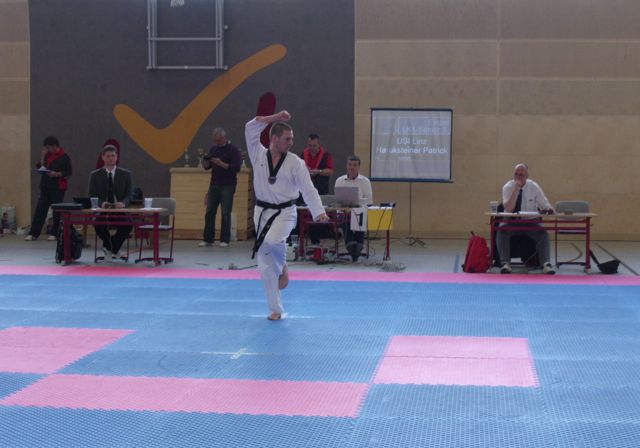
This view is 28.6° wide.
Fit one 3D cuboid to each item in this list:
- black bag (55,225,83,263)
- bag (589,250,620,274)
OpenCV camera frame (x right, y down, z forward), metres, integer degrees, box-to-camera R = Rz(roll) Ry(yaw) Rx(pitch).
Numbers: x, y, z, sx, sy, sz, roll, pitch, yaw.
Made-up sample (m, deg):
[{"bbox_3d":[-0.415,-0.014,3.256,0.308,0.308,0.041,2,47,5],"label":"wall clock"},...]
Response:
[{"bbox_3d":[-3.119,0.245,15.600,0.250,0.470,0.320,2,4,23],"label":"black bag"},{"bbox_3d":[3.336,0.451,14.750,0.360,0.270,0.220,1,3,6],"label":"bag"}]

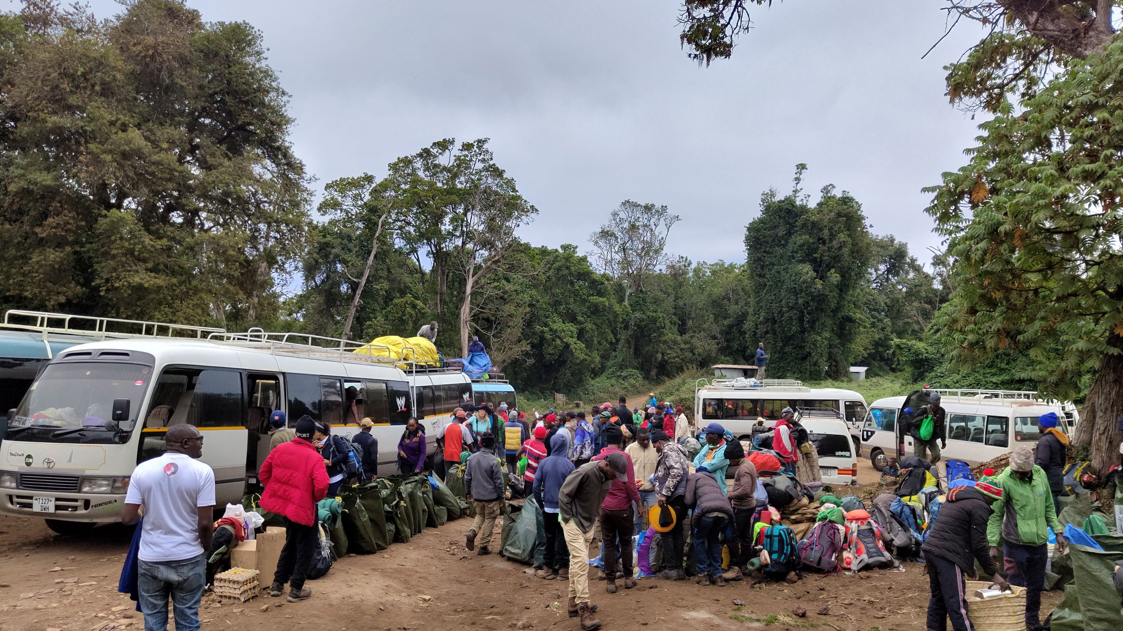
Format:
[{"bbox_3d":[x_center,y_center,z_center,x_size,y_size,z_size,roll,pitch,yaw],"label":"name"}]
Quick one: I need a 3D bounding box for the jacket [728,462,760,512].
[{"bbox_3d":[2.244,2.082,9.550,0.380,0.640,0.480,-1,-6,9],"label":"jacket"}]

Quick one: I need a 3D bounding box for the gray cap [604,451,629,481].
[{"bbox_3d":[0.489,1.322,6.840,0.170,0.260,0.140,7,-52,-44],"label":"gray cap"}]

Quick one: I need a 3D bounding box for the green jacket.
[{"bbox_3d":[4.250,1.752,7.150,0.570,0.730,0.330,0,-6,-3],"label":"green jacket"}]

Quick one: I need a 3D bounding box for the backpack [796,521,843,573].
[{"bbox_3d":[3.224,2.906,9.750,0.470,0.660,0.340,2,-20,19],"label":"backpack"}]

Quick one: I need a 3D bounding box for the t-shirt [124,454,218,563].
[{"bbox_3d":[-2.533,1.242,5.045,0.510,0.670,0.280,3,-7,-25],"label":"t-shirt"}]

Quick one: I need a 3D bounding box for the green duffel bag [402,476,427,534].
[{"bbox_3d":[-2.284,2.938,12.100,0.380,0.870,0.420,-1,-6,12],"label":"green duffel bag"}]

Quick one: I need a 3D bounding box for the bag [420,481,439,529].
[{"bbox_3d":[-2.041,2.922,12.034,0.340,0.720,0.340,-2,-8,-30],"label":"bag"}]

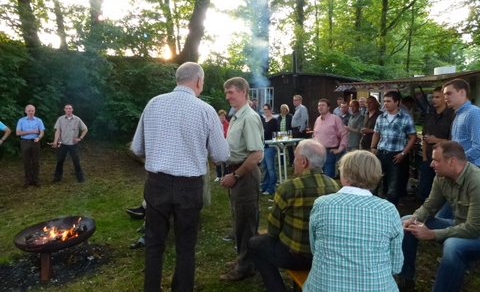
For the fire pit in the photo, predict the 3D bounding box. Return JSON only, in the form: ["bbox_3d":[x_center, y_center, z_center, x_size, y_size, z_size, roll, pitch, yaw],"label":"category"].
[{"bbox_3d":[-1.640,0.963,3.089,0.700,0.380,0.700,0,4,0],"label":"fire pit"}]

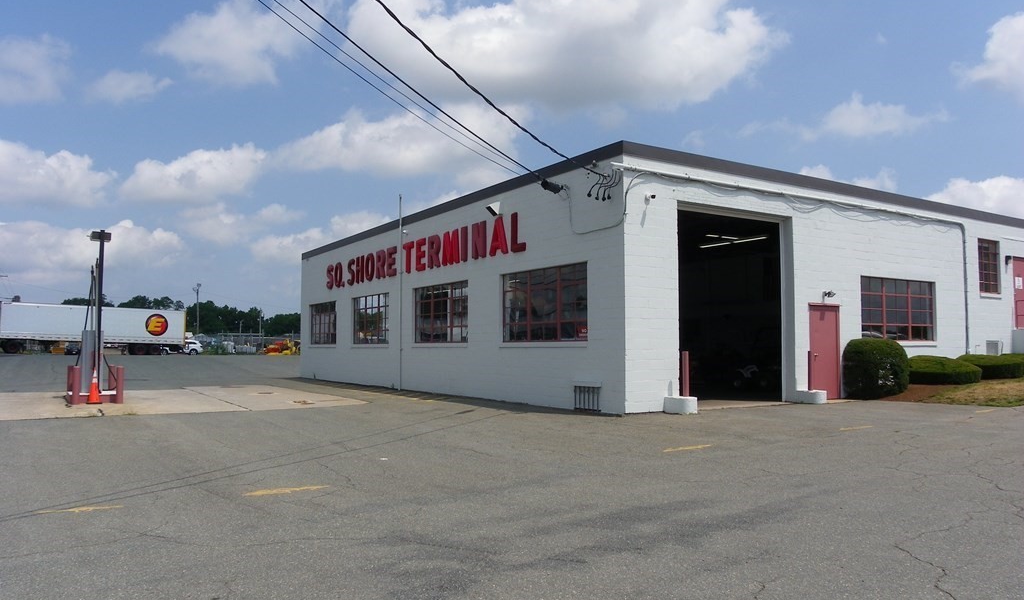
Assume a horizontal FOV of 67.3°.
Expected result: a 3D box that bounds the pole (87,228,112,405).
[{"bbox_3d":[-9.250,0.350,17.235,0.450,3.787,0.520,2,-4,-32],"label":"pole"}]

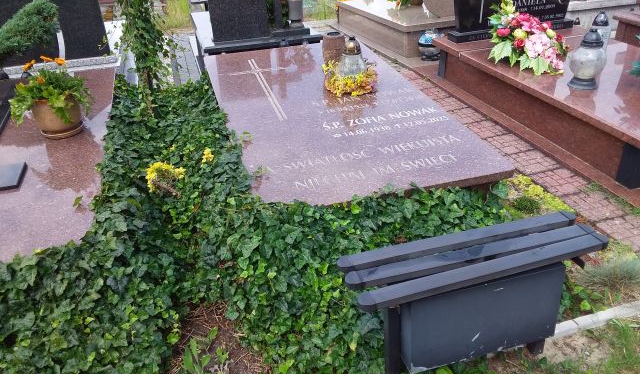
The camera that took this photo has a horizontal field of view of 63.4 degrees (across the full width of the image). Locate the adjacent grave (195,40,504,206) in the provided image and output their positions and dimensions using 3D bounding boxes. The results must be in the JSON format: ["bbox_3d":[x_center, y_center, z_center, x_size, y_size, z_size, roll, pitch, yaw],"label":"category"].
[{"bbox_3d":[0.017,-0.504,3.115,1.165,0.060,2.200,-11,32,-13],"label":"adjacent grave"}]

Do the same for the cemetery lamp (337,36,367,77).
[{"bbox_3d":[0.192,-0.786,3.221,0.160,0.280,0.160,-11,30,-13],"label":"cemetery lamp"}]

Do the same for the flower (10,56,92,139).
[{"bbox_3d":[-1.409,-0.476,2.764,0.380,0.370,0.350,-11,30,-13],"label":"flower"}]

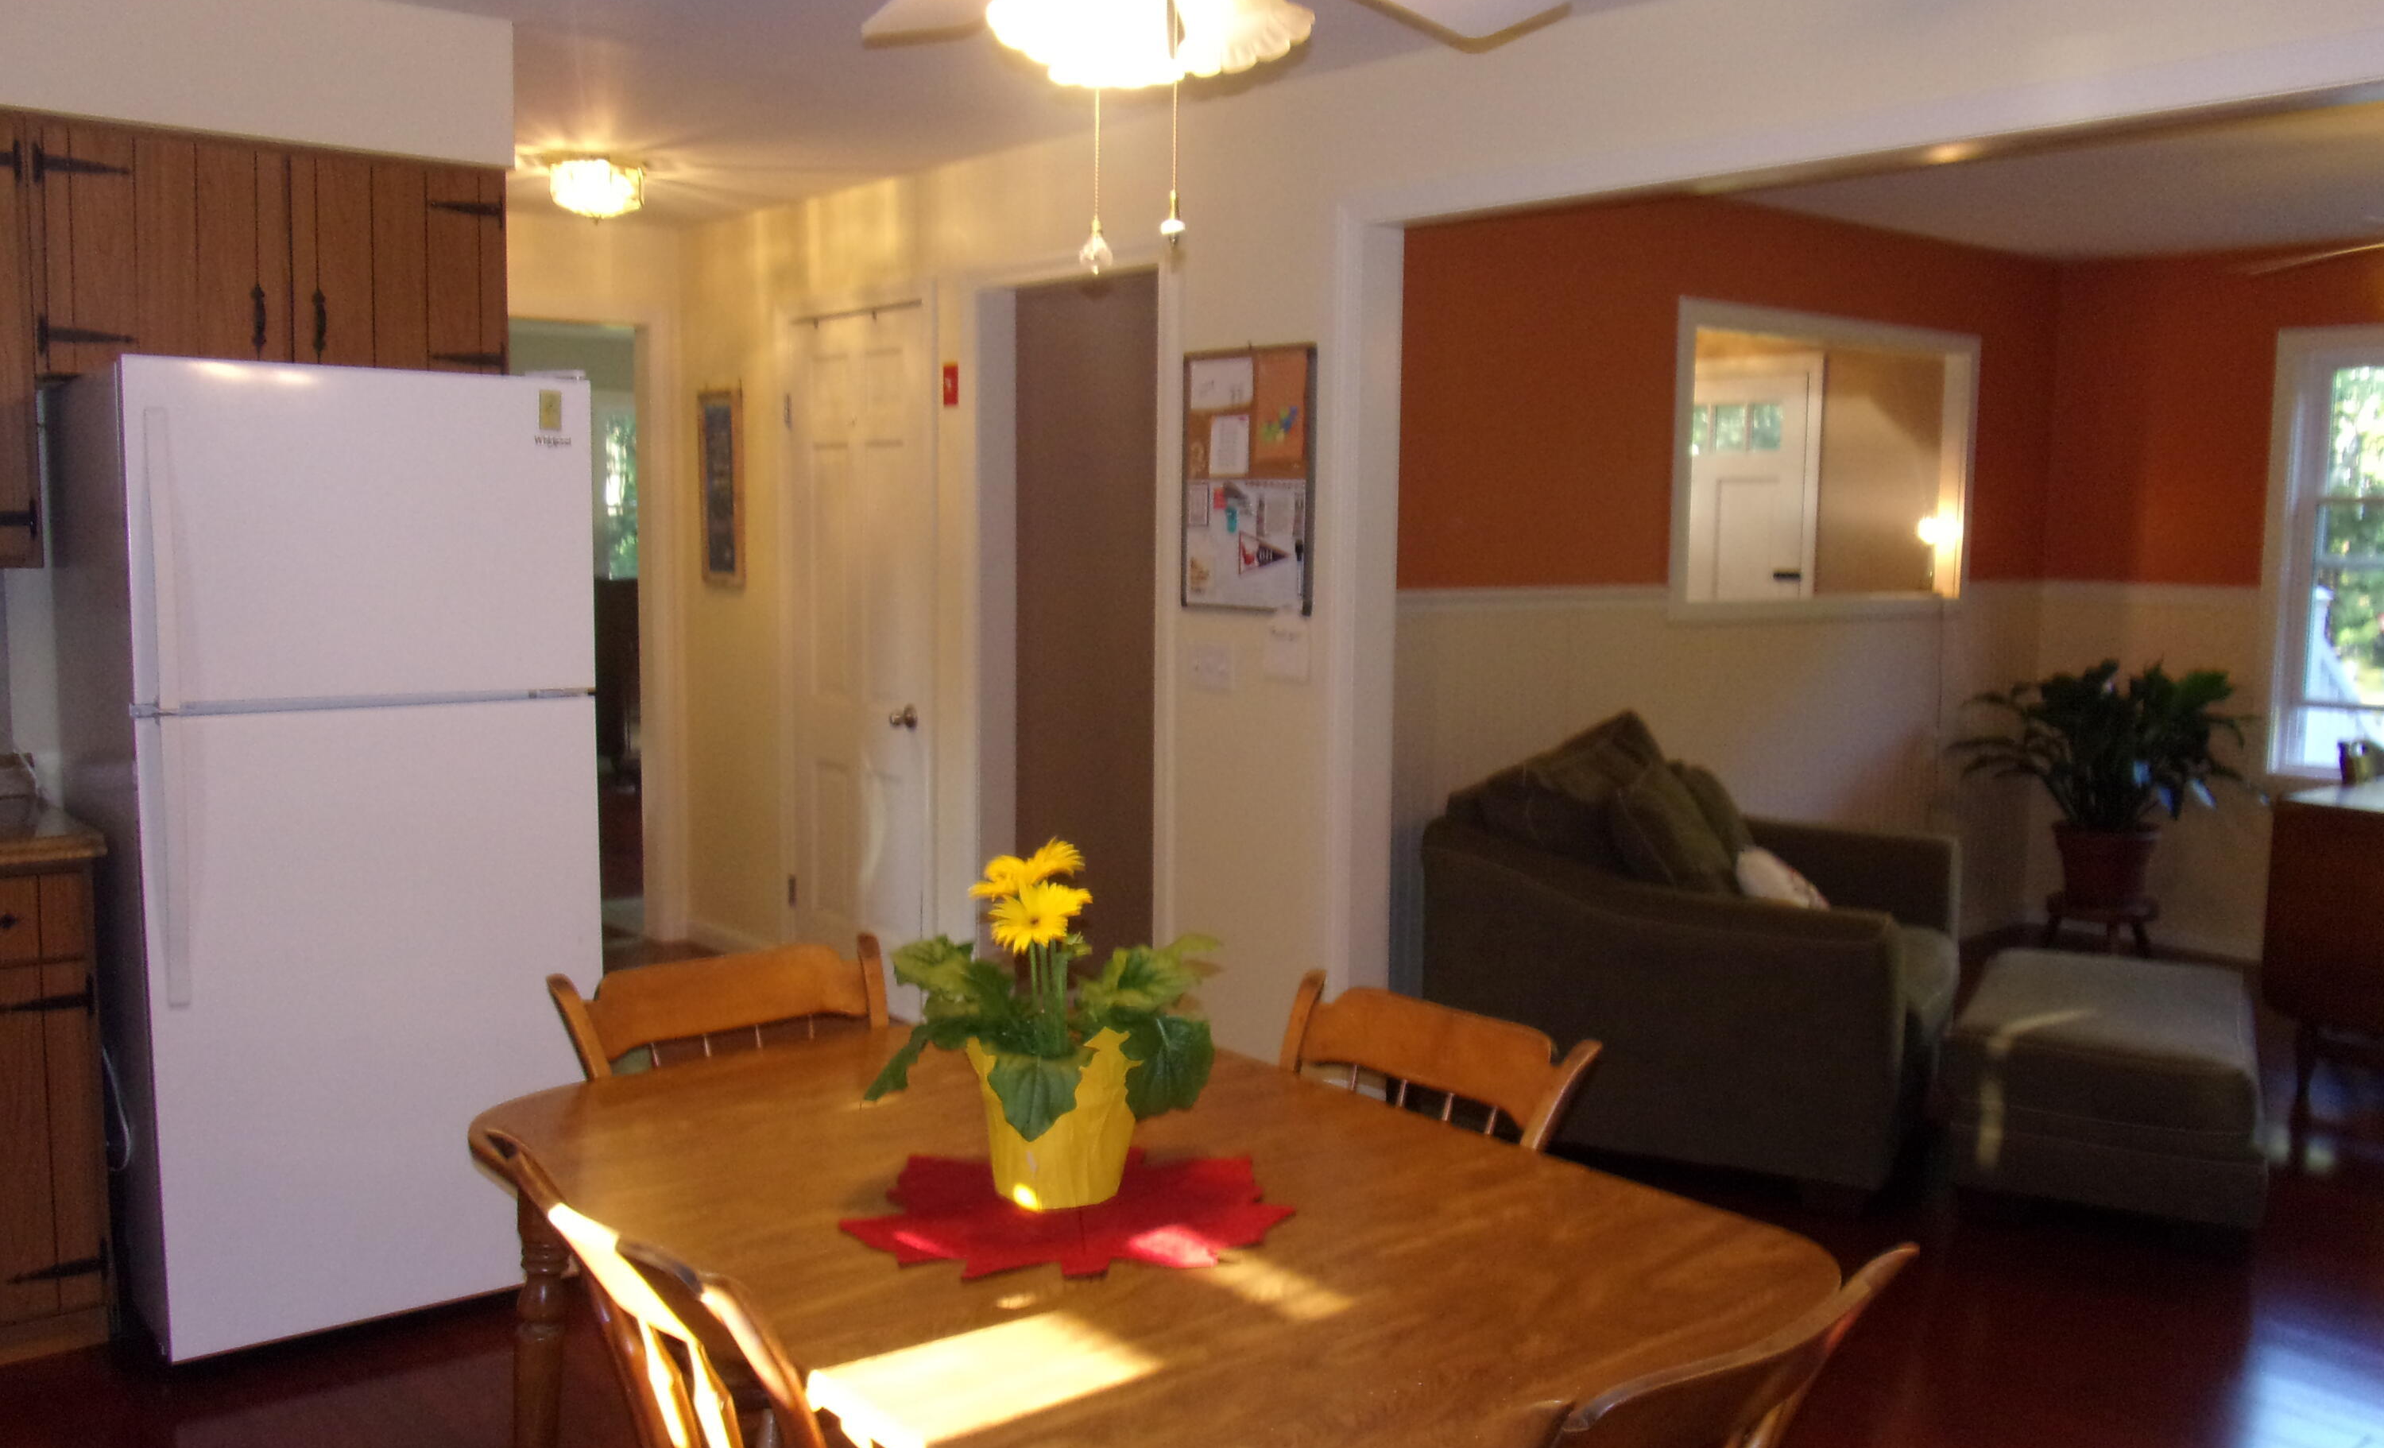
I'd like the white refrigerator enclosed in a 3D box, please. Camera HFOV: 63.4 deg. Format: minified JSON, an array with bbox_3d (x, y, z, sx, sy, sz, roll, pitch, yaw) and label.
[{"bbox_3d":[-1.617,0.213,3.616,0.755,1.700,0.740,-5,8,-40],"label":"white refrigerator"}]

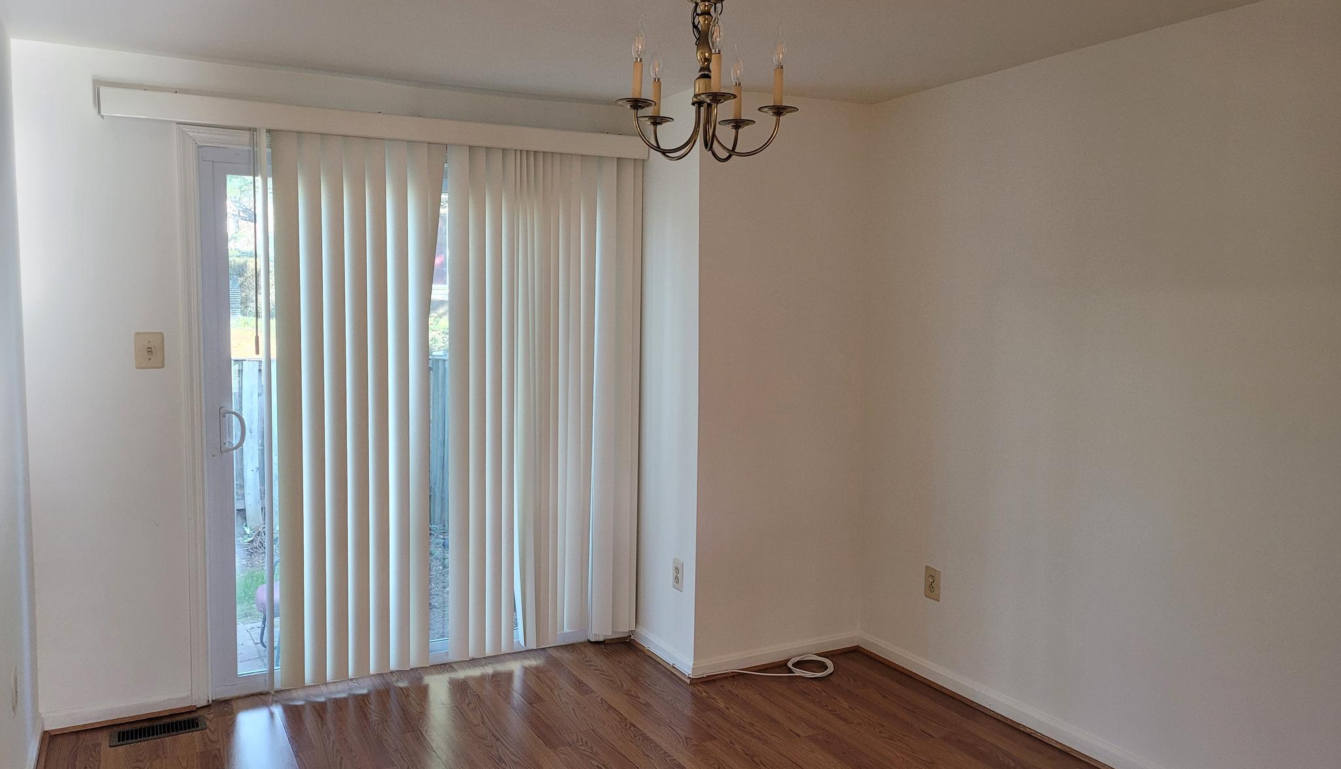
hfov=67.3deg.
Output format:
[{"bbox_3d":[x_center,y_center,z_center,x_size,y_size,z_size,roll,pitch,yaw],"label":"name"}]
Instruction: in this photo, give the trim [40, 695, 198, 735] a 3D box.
[{"bbox_3d":[-1.935,1.151,3.544,0.478,0.074,0.029,-2,5,-28],"label":"trim"}]

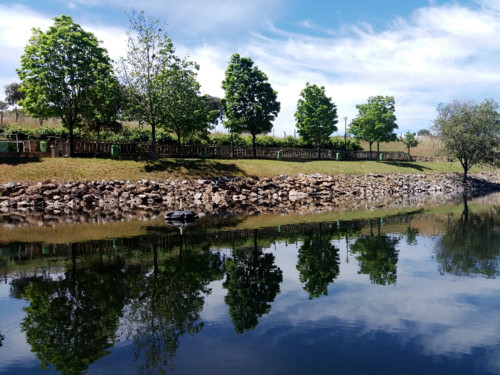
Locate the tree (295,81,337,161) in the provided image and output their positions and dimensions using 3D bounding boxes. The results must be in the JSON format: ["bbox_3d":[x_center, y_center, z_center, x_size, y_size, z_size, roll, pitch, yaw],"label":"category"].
[{"bbox_3d":[6.990,-6.960,42.500,4.520,8.040,4.520,-1,1,0],"label":"tree"}]

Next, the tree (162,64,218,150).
[{"bbox_3d":[-5.090,-6.560,34.000,4.880,7.730,4.630,-1,1,0],"label":"tree"}]

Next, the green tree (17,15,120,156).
[{"bbox_3d":[-12.790,-7.150,28.500,7.330,10.010,6.600,-1,1,0],"label":"green tree"}]

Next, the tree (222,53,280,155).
[{"bbox_3d":[0.140,-7.360,36.500,5.230,9.480,4.970,-1,1,0],"label":"tree"}]

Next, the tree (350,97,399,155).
[{"bbox_3d":[14.650,-6.930,47.500,5.700,7.750,5.410,-1,1,0],"label":"tree"}]

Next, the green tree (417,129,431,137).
[{"bbox_3d":[49.340,-15.000,115.000,4.270,3.550,4.270,-1,1,0],"label":"green tree"}]

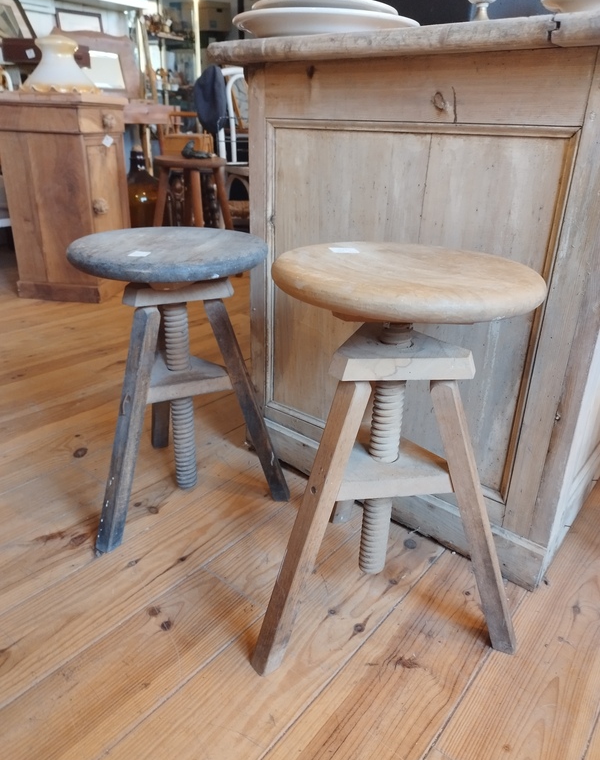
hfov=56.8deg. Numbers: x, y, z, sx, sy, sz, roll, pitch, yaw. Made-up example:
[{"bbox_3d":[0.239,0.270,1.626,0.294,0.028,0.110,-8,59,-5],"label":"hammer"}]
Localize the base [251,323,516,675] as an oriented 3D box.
[{"bbox_3d":[0.111,0.124,0.849,0.393,0.469,0.345,-2,24,-9],"label":"base"}]

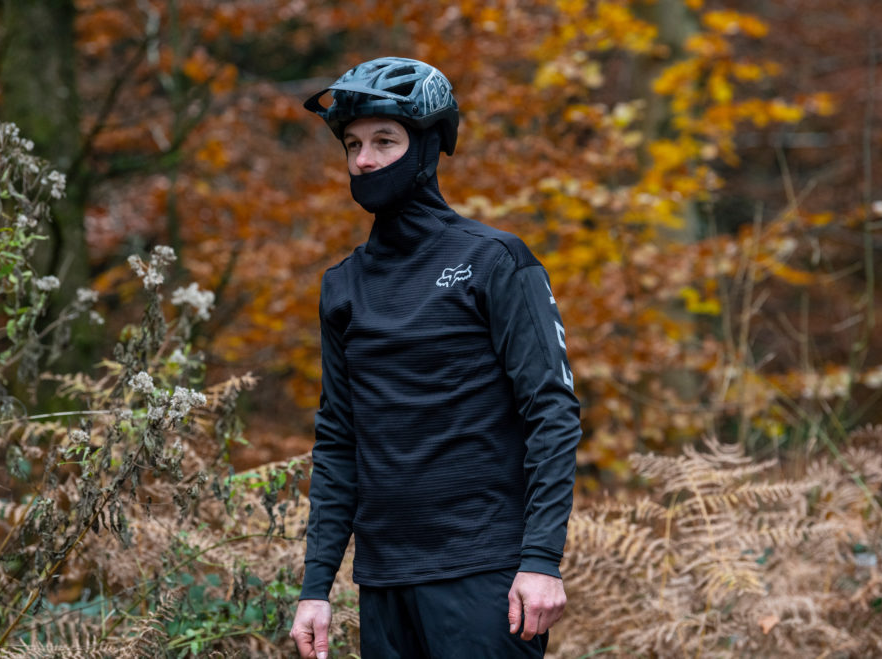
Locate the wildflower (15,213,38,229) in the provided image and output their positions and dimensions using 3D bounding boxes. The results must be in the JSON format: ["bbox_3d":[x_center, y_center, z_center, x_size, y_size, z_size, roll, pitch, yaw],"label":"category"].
[{"bbox_3d":[-0.783,-0.206,8.300,0.042,0.030,0.035,0,1,0],"label":"wildflower"}]

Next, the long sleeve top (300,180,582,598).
[{"bbox_3d":[-0.001,0.101,7.800,0.530,0.750,0.310,1,1,34],"label":"long sleeve top"}]

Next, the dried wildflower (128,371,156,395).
[{"bbox_3d":[-0.546,0.097,8.000,0.051,0.044,0.043,0,1,0],"label":"dried wildflower"}]

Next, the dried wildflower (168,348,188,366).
[{"bbox_3d":[-0.504,0.054,8.400,0.038,0.034,0.033,0,1,0],"label":"dried wildflower"}]

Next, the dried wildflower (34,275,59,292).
[{"bbox_3d":[-0.746,-0.087,8.300,0.049,0.034,0.042,0,1,0],"label":"dried wildflower"}]

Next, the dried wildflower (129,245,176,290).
[{"bbox_3d":[-0.541,-0.114,8.200,0.090,0.082,0.085,0,1,0],"label":"dried wildflower"}]

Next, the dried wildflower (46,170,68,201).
[{"bbox_3d":[-0.727,-0.272,8.300,0.042,0.057,0.040,0,1,0],"label":"dried wildflower"}]

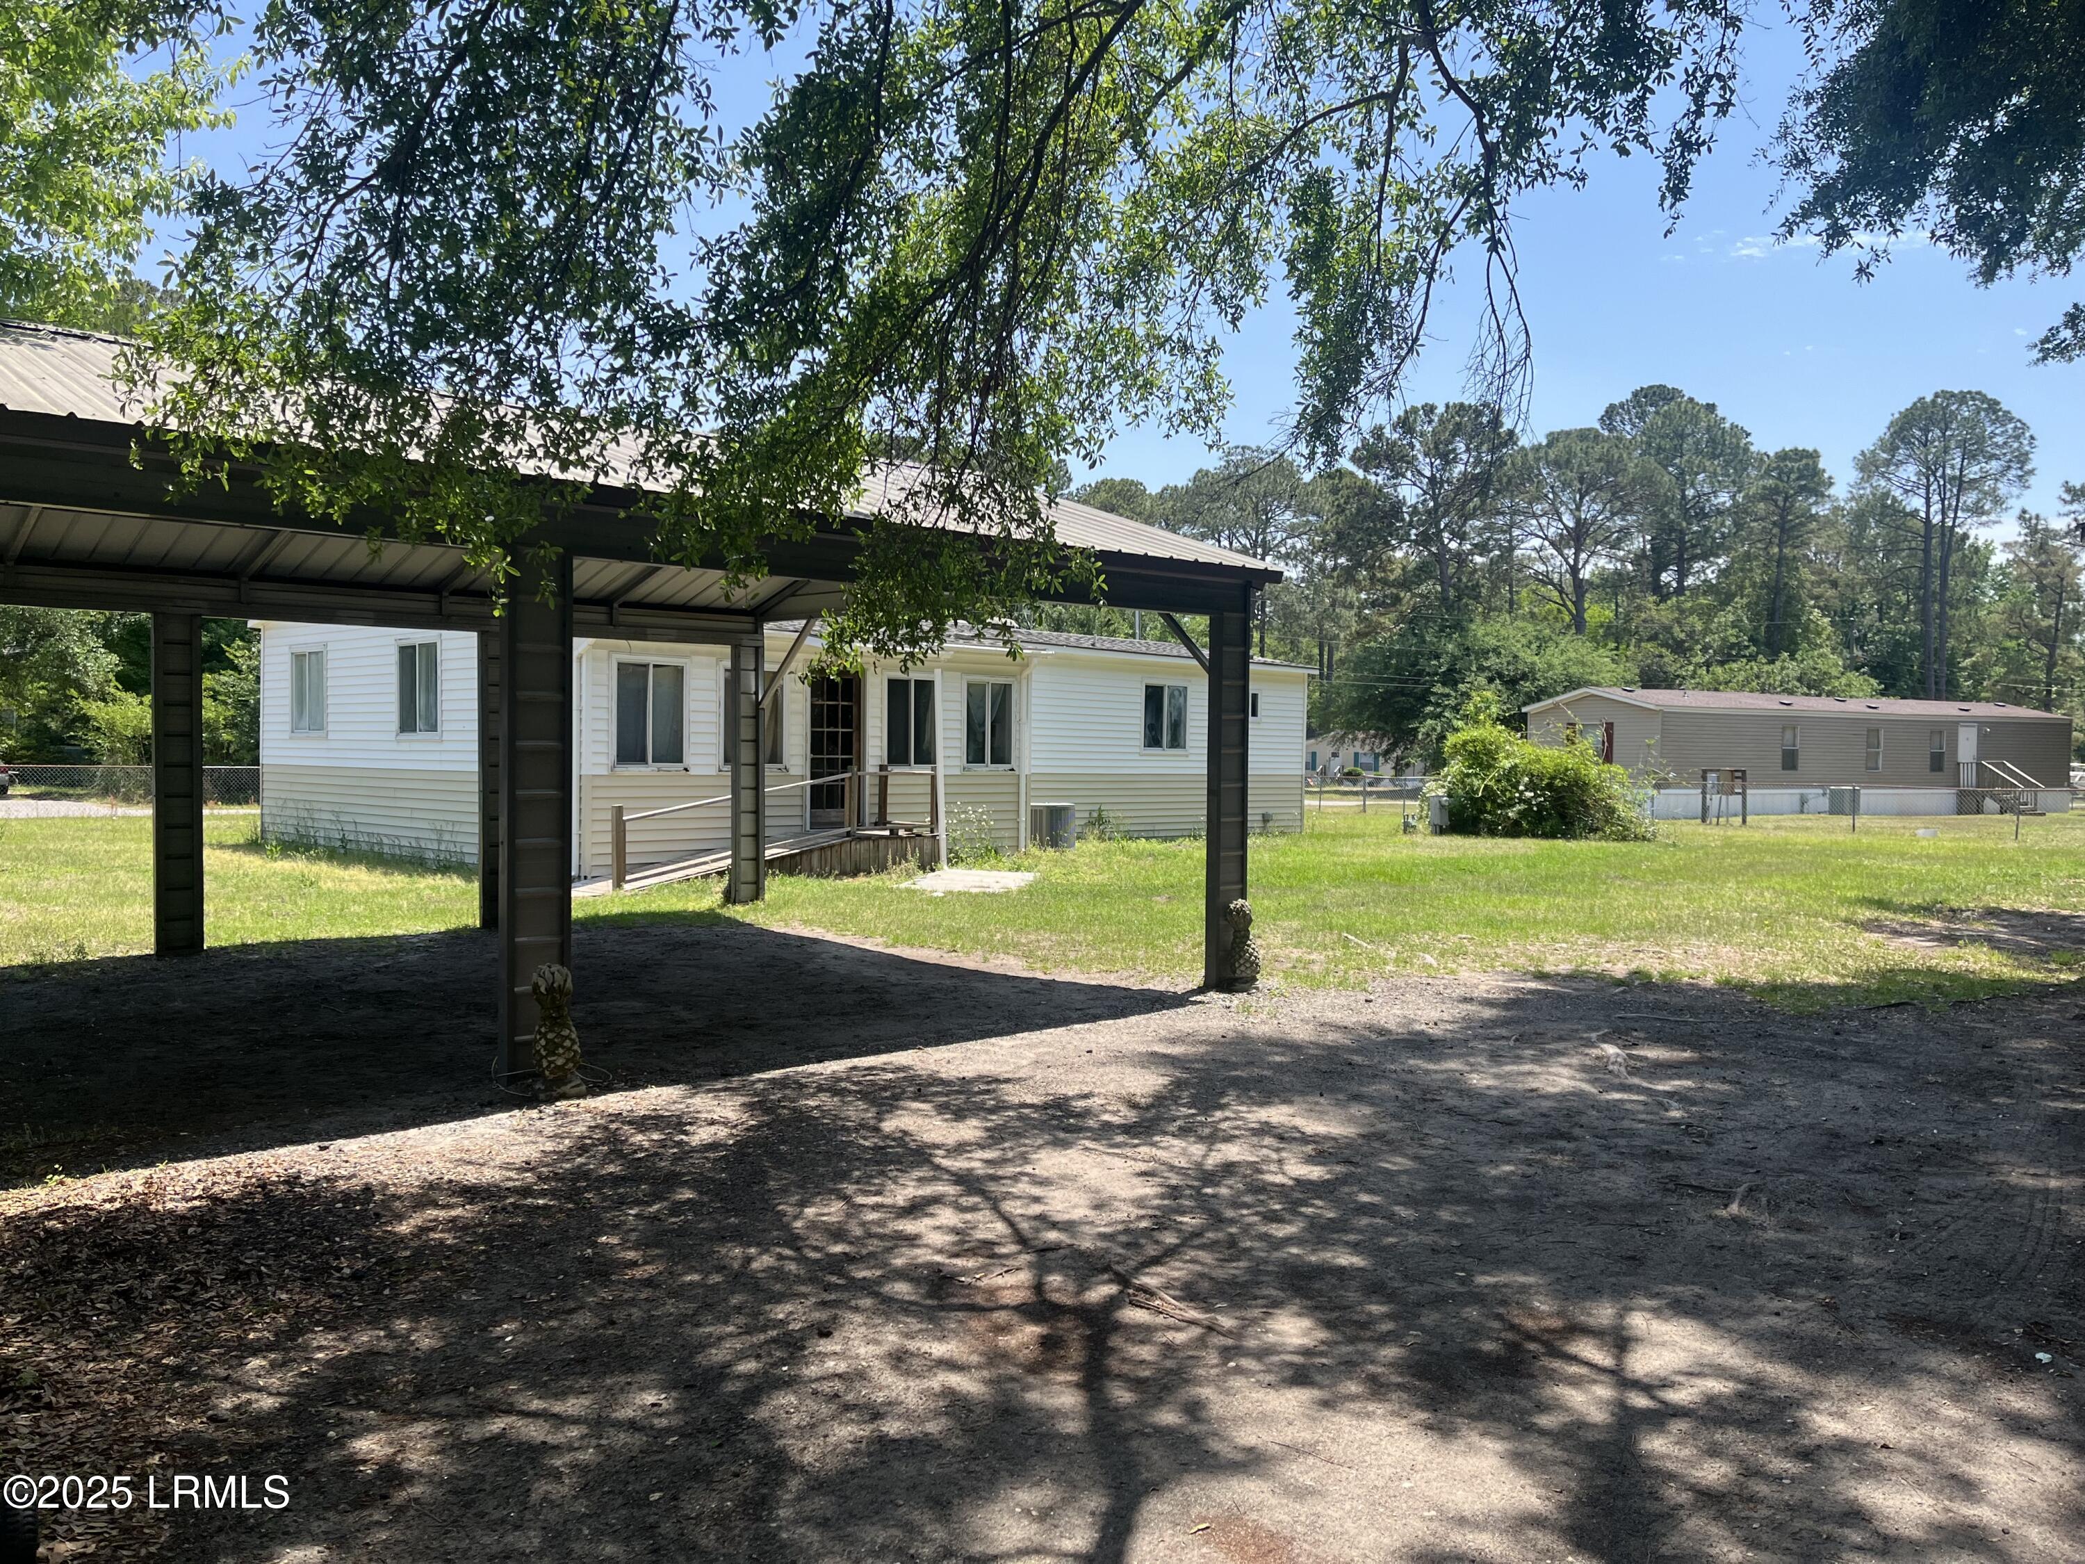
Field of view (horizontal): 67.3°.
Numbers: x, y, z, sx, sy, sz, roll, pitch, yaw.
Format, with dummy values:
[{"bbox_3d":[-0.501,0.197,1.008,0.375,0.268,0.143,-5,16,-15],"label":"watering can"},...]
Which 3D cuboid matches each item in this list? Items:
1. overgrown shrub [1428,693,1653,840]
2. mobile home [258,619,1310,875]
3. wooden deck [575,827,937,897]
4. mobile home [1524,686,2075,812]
[{"bbox_3d":[10.510,-0.335,32.981,4.400,2.900,3.600,1,1,18],"label":"overgrown shrub"},{"bbox_3d":[-2.492,-1.028,27.452,9.337,4.047,18.059,2,1,43],"label":"mobile home"},{"bbox_3d":[-3.657,0.866,18.416,1.623,0.540,5.100,2,1,43],"label":"wooden deck"},{"bbox_3d":[24.556,-0.863,49.974,18.845,3.807,5.200,0,1,-26],"label":"mobile home"}]

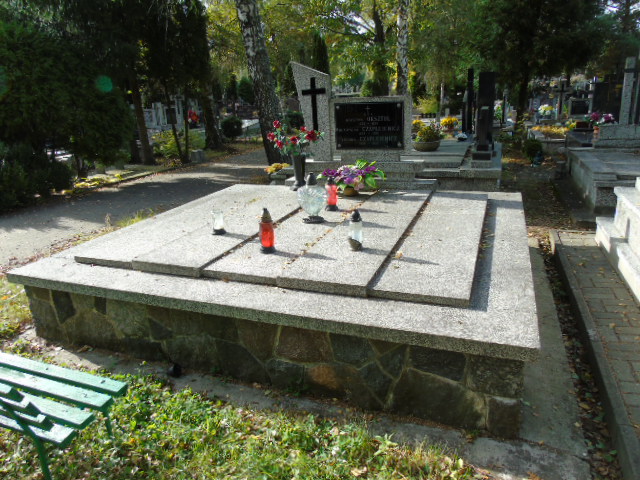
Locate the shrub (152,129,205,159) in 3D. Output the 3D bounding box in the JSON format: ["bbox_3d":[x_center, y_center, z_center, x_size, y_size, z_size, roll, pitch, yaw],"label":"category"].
[{"bbox_3d":[-3.674,-2.466,12.000,1.350,0.730,1.200,-8,19,-15],"label":"shrub"}]

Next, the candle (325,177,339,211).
[{"bbox_3d":[0.096,-0.385,3.864,0.107,0.274,0.107,-3,18,1],"label":"candle"}]

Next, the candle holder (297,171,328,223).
[{"bbox_3d":[-0.056,-0.329,3.554,0.225,0.374,0.150,1,19,11],"label":"candle holder"}]

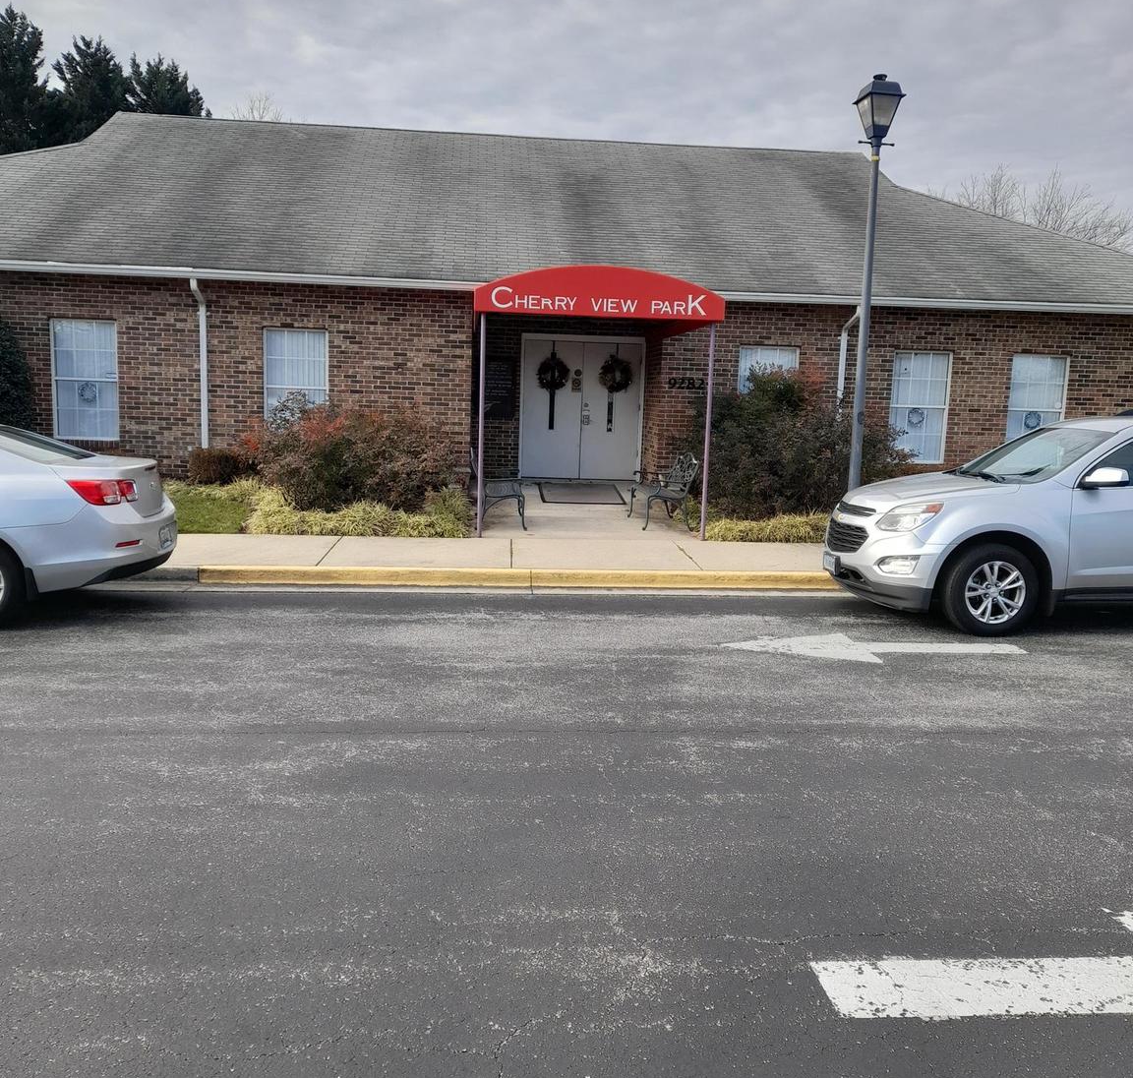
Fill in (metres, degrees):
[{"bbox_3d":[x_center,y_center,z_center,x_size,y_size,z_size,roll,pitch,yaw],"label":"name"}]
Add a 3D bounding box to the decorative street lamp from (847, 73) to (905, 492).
[{"bbox_3d":[3.390,-2.581,12.397,0.450,5.150,0.450,0,8,-11],"label":"decorative street lamp"}]

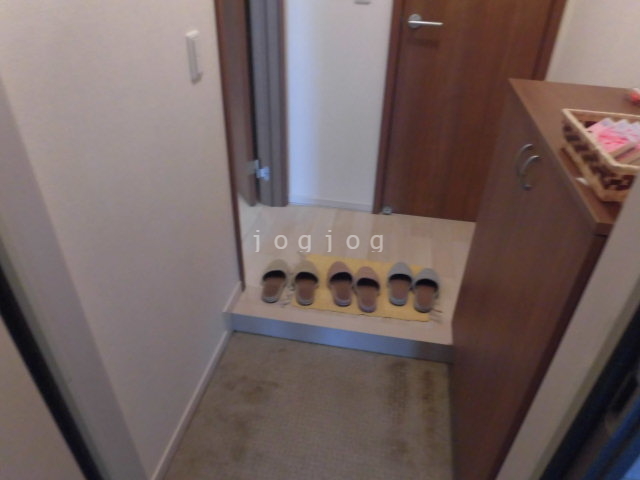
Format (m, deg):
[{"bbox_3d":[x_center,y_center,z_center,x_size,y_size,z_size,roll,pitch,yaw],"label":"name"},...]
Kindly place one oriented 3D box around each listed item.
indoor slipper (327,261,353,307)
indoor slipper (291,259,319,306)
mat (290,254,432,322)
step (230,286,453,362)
[{"bbox_3d":[0.092,0.171,1.955,0.103,0.068,0.283,-1,34,-3],"label":"indoor slipper"},{"bbox_3d":[-0.062,0.167,1.958,0.103,0.068,0.284,0,34,-1],"label":"indoor slipper"},{"bbox_3d":[0.189,0.197,1.975,0.572,0.010,0.368,5,34,7],"label":"mat"},{"bbox_3d":[0.087,0.344,1.849,0.883,0.098,0.174,7,34,9],"label":"step"}]

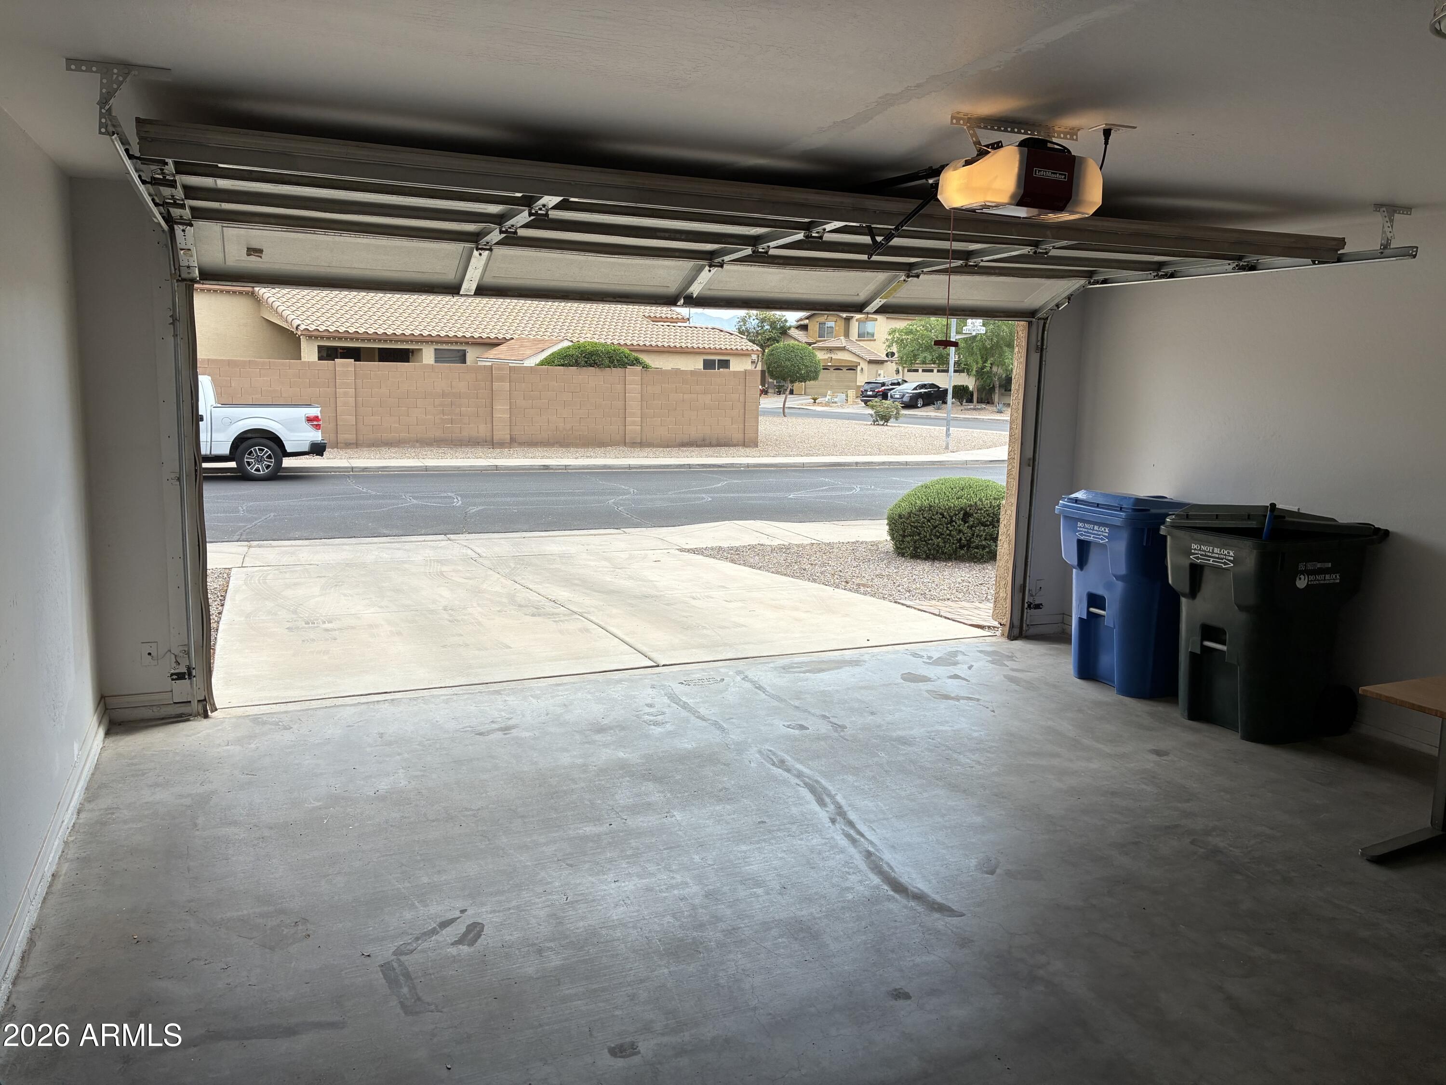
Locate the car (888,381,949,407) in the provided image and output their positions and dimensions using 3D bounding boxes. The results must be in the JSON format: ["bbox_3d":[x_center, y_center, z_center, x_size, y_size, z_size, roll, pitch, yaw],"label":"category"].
[{"bbox_3d":[11.919,-8.909,65.238,1.850,1.470,4.850,9,12,41],"label":"car"}]

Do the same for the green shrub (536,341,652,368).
[{"bbox_3d":[-3.368,-3.895,28.253,3.201,2.601,2.700,-3,10,-23],"label":"green shrub"}]

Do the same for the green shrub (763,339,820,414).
[{"bbox_3d":[3.090,-7.175,47.842,2.552,3.249,2.475,2,9,3],"label":"green shrub"}]

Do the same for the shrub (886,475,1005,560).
[{"bbox_3d":[2.661,-0.289,11.993,1.622,0.865,1.550,3,9,12],"label":"shrub"}]

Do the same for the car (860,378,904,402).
[{"bbox_3d":[10.869,-9.479,68.672,1.920,1.700,4.800,9,12,41],"label":"car"}]

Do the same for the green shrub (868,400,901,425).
[{"bbox_3d":[6.574,-5.240,43.579,1.362,0.980,1.200,3,9,8],"label":"green shrub"}]

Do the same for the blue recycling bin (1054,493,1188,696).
[{"bbox_3d":[2.374,0.268,6.116,0.830,1.090,0.650,-3,10,-23],"label":"blue recycling bin"}]

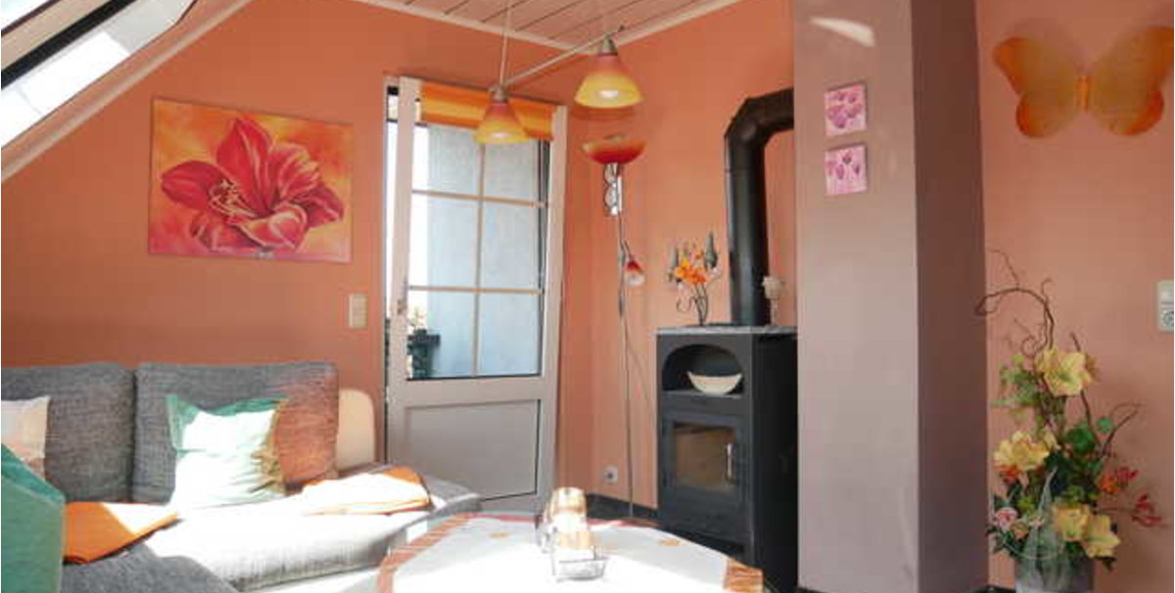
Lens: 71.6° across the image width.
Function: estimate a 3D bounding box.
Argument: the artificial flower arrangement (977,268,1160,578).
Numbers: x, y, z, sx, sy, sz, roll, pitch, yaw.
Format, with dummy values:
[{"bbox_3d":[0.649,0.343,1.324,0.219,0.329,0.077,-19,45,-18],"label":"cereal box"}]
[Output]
[{"bbox_3d":[1.412,0.384,2.434,0.370,0.930,0.460,0,-1,-41],"label":"artificial flower arrangement"}]

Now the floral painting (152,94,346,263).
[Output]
[{"bbox_3d":[-1.322,-0.446,3.276,0.785,0.590,0.025,0,-1,-41],"label":"floral painting"}]

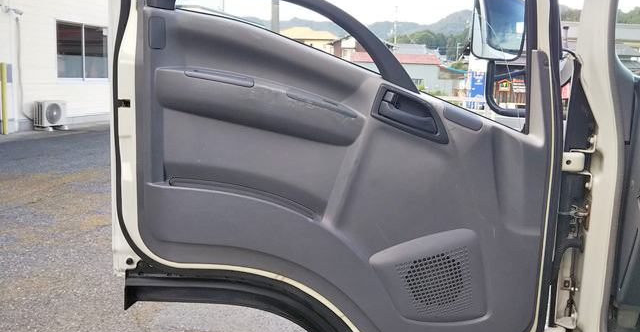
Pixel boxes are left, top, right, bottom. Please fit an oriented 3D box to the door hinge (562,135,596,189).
[{"bbox_3d":[0.612,-0.011,1.310,0.070,0.120,0.060,1,10,0],"label":"door hinge"}]

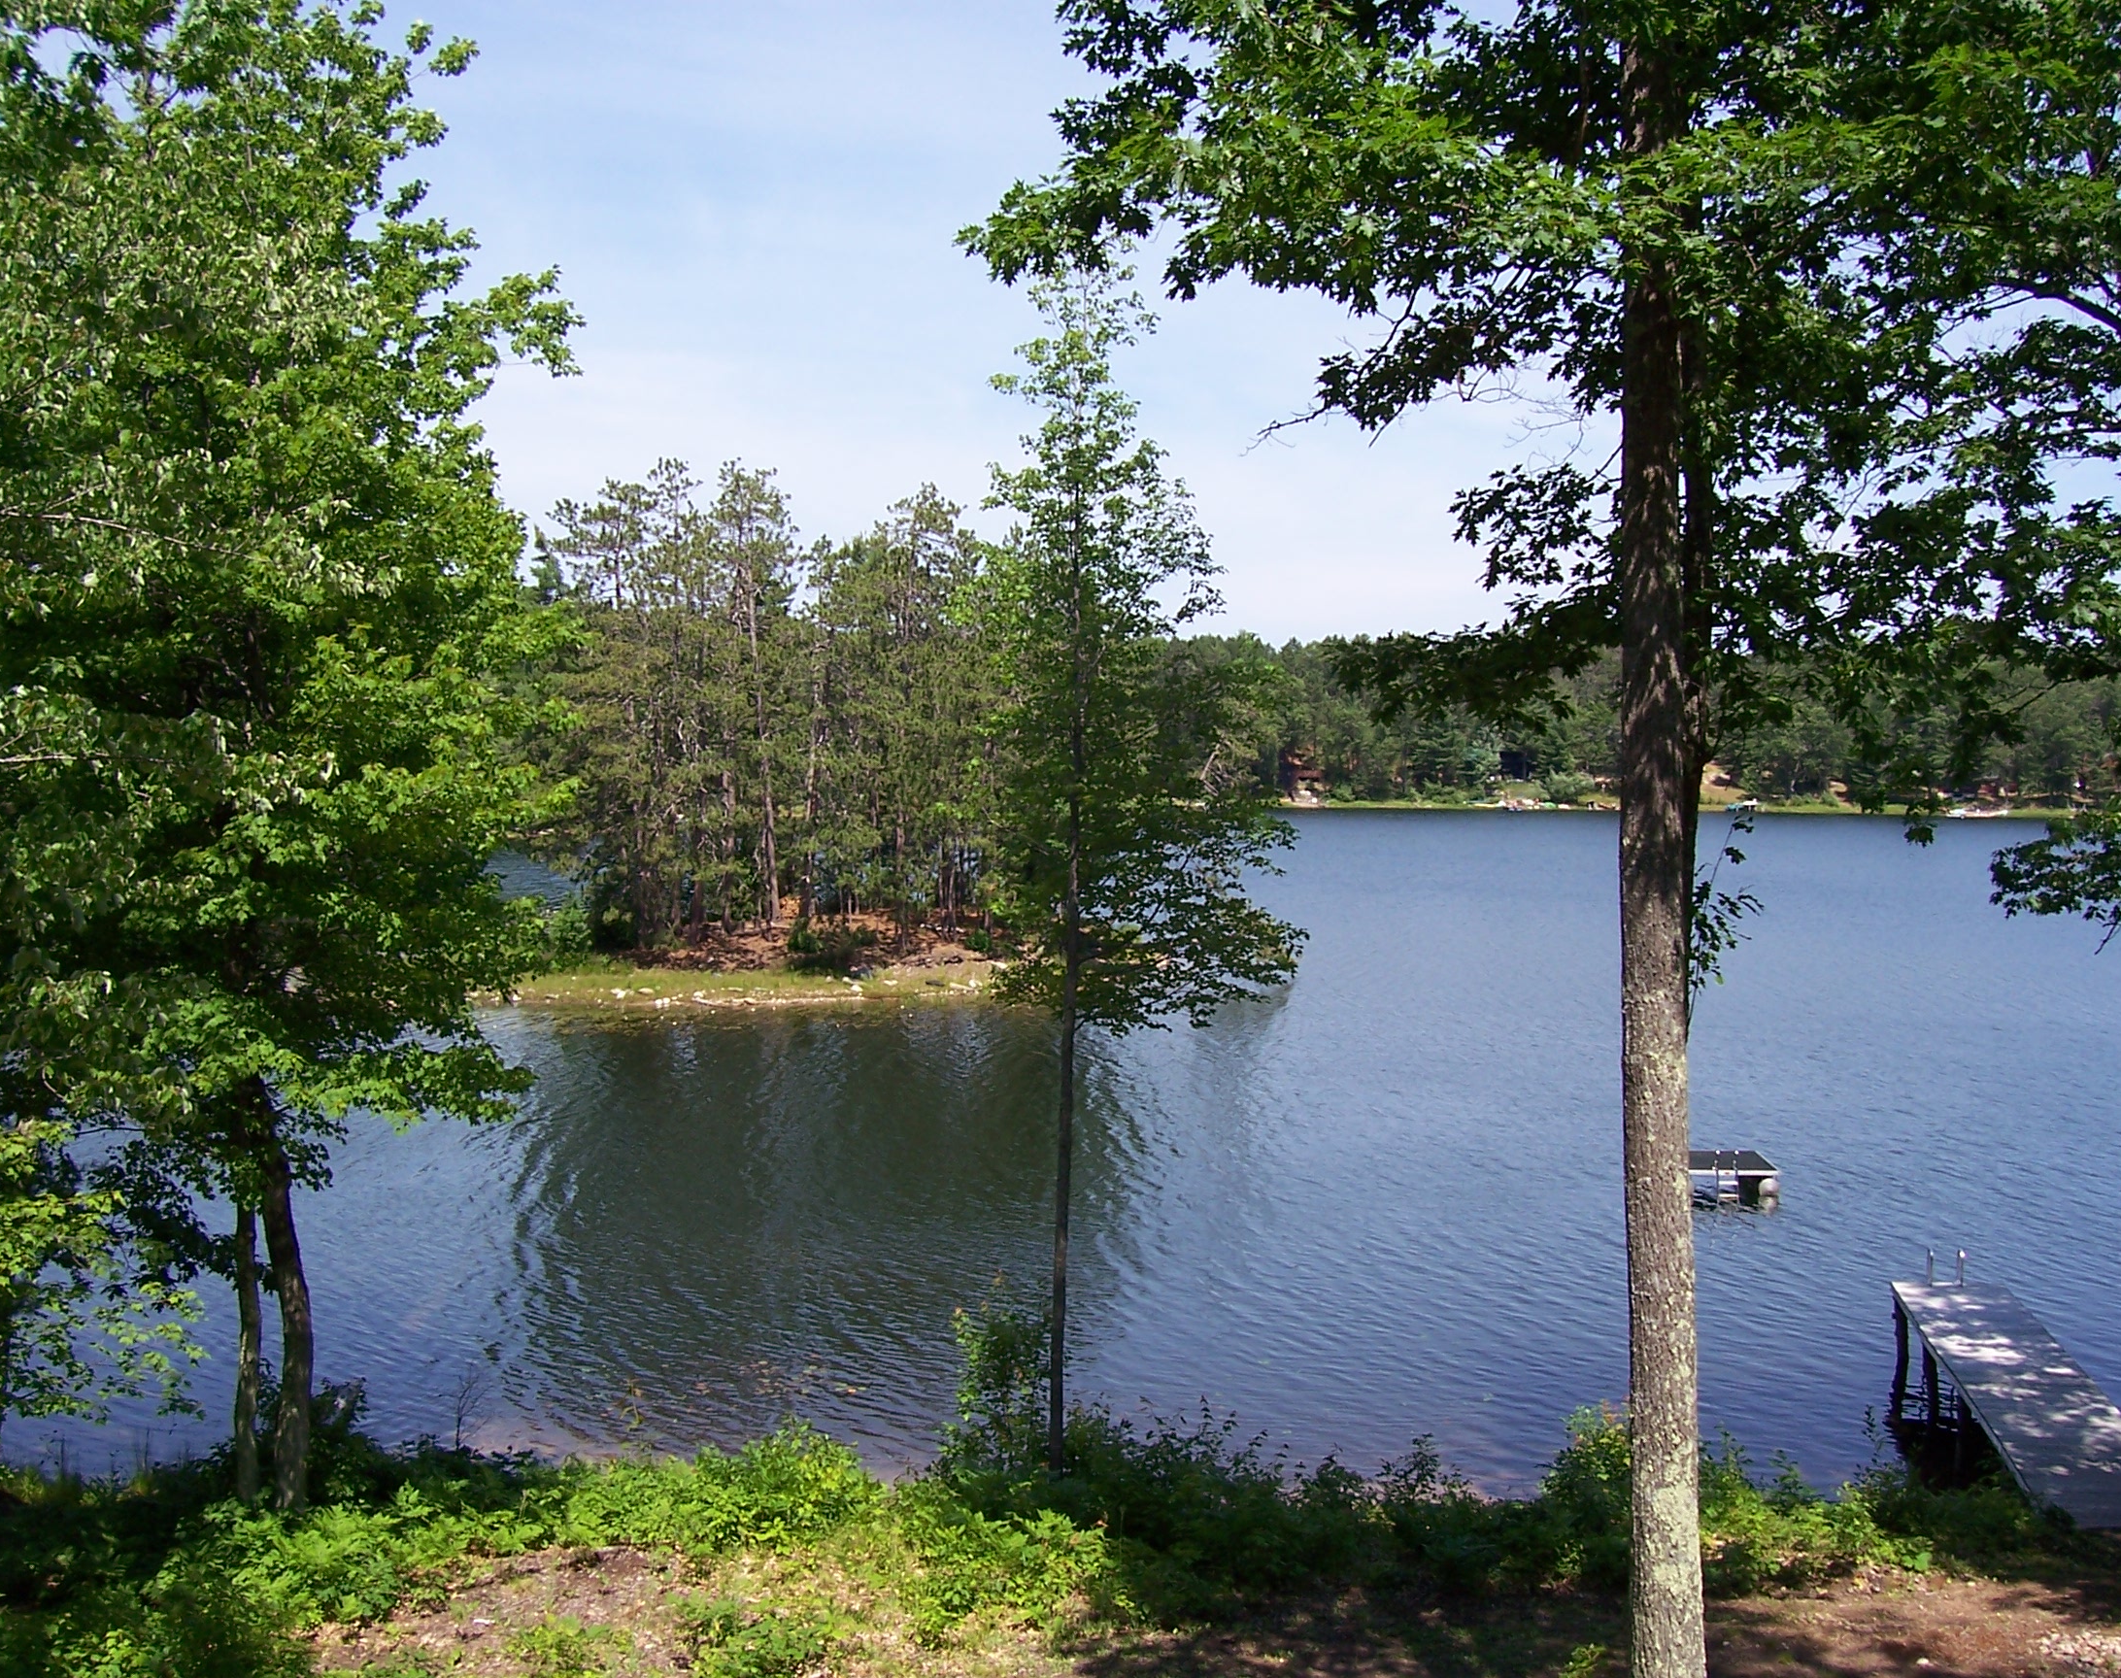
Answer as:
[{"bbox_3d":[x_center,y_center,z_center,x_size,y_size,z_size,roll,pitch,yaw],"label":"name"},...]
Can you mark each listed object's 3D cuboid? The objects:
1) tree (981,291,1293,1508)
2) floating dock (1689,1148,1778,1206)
[{"bbox_3d":[1.069,0.557,29.101,4.300,16.200,4.300,0,2,0],"label":"tree"},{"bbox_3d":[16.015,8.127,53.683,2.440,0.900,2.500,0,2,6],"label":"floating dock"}]

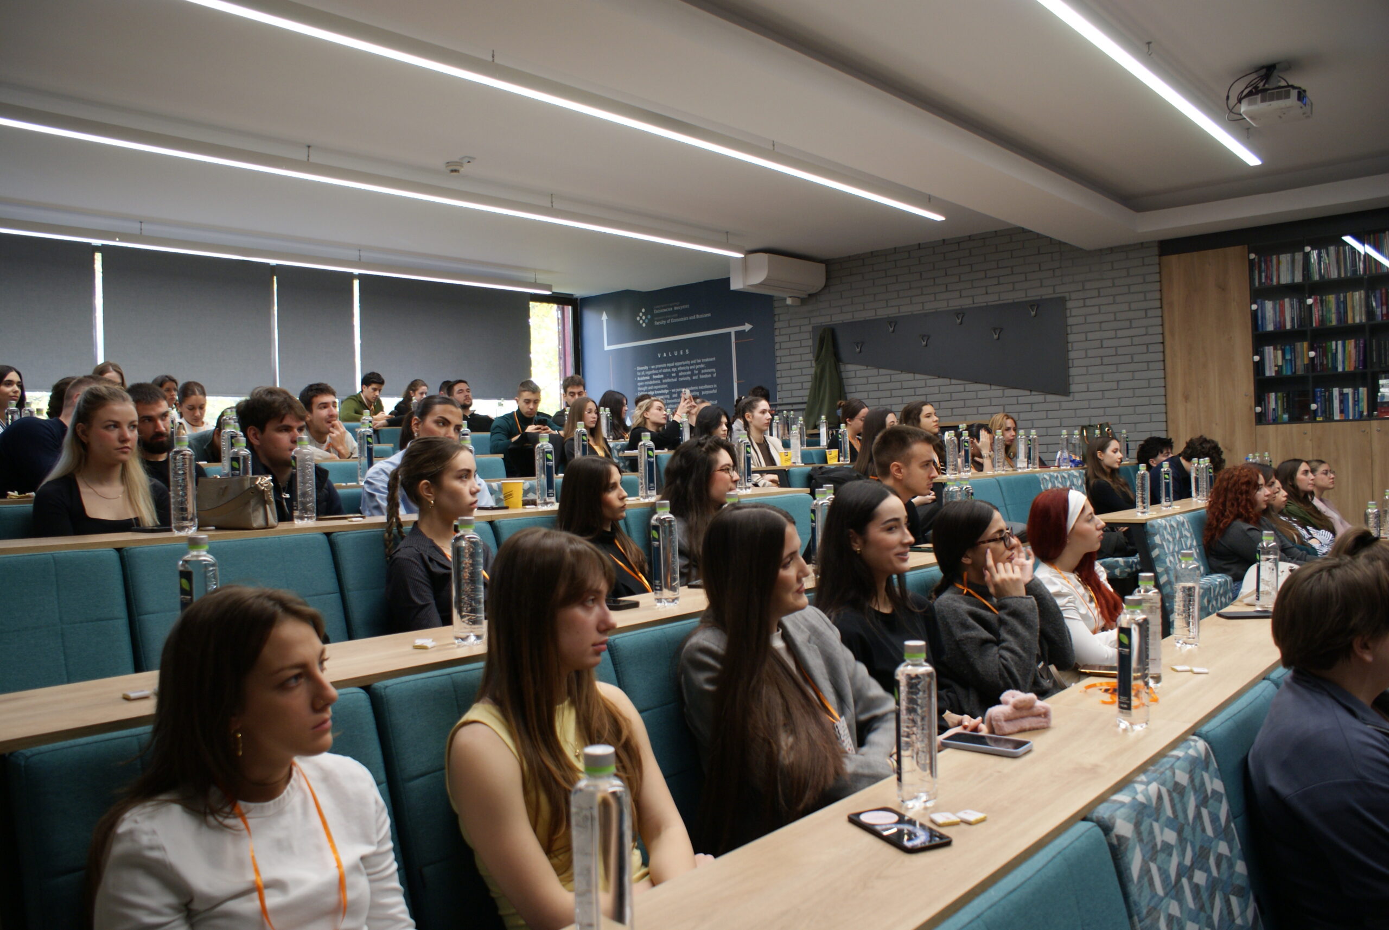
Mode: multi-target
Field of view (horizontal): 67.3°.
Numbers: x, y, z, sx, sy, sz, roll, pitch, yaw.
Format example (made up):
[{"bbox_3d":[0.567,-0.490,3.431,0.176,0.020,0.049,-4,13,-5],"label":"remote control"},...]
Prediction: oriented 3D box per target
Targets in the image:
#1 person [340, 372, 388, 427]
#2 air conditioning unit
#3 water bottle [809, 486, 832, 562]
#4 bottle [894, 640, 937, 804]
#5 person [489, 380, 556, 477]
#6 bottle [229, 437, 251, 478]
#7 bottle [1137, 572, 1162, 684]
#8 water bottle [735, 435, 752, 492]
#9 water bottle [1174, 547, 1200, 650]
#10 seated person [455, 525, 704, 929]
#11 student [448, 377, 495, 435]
[{"bbox_3d":[-2.793,-0.211,9.083,0.710,1.200,0.510,-1,1,40],"label":"person"},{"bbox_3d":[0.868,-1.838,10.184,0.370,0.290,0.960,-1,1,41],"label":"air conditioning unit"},{"bbox_3d":[0.386,0.205,3.170,0.064,0.255,0.064,-2,0,0],"label":"water bottle"},{"bbox_3d":[0.329,0.379,1.536,0.060,0.234,0.060,-2,1,0],"label":"bottle"},{"bbox_3d":[-0.898,0.076,6.233,0.530,1.190,0.780,-3,1,-39],"label":"person"},{"bbox_3d":[-1.243,0.043,2.861,0.060,0.234,0.060,-1,1,41],"label":"bottle"},{"bbox_3d":[1.060,0.382,2.430,0.064,0.255,0.064,-2,-1,-40],"label":"bottle"},{"bbox_3d":[0.206,-0.012,4.330,0.064,0.255,0.064,-2,0,0],"label":"water bottle"},{"bbox_3d":[1.229,0.332,2.591,0.060,0.234,0.060,-1,1,41],"label":"water bottle"},{"bbox_3d":[-0.074,0.692,1.491,0.700,1.170,0.470,-1,1,41],"label":"seated person"},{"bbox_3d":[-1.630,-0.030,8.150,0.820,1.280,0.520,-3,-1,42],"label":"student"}]

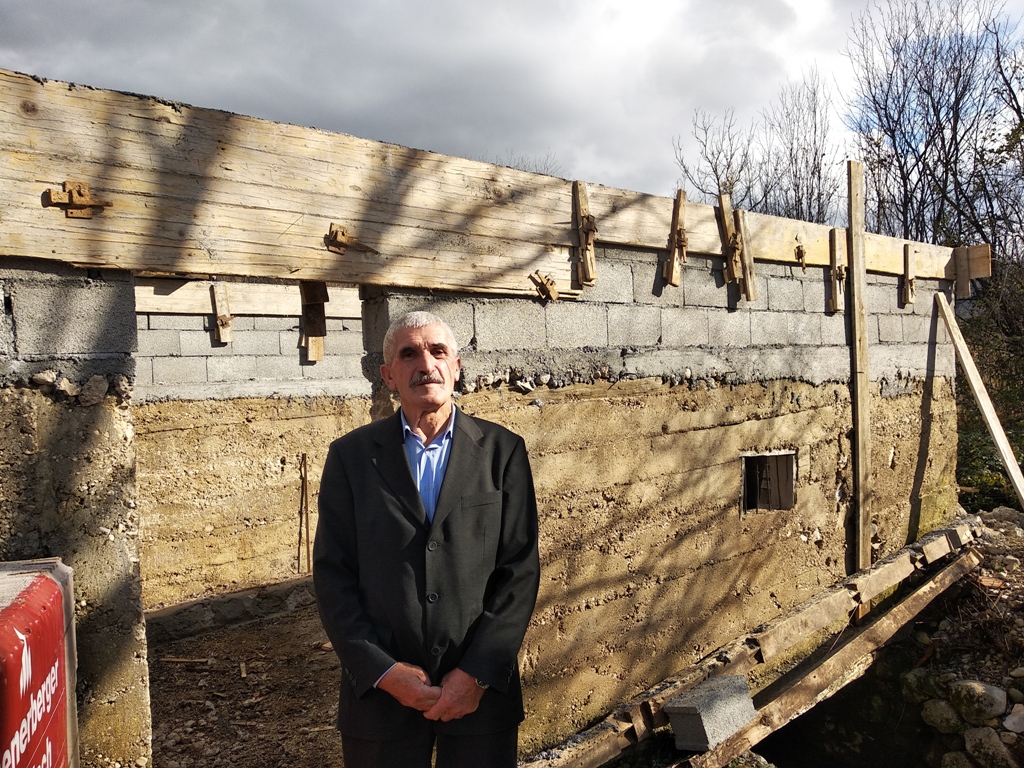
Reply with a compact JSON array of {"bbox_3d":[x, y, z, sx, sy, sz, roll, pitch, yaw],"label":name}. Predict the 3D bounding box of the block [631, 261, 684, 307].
[{"bbox_3d":[0.681,-0.491,3.950,0.397,0.197,0.197,-3,0,-40],"label":"block"}]

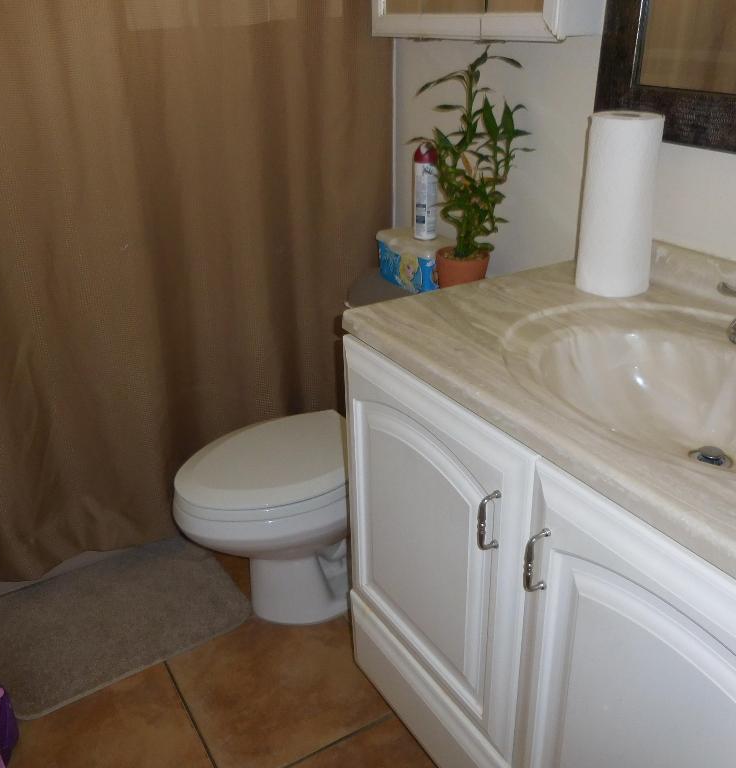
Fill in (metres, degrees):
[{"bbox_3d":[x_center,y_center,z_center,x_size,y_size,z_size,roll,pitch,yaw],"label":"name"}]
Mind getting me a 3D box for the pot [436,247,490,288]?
[{"bbox_3d":[0.206,-0.231,1.606,0.113,0.100,0.113,-1,27,1],"label":"pot"}]

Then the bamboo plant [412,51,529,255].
[{"bbox_3d":[0.208,-0.452,1.482,0.210,0.409,0.210,-1,27,1],"label":"bamboo plant"}]

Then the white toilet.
[{"bbox_3d":[-0.062,0.171,1.704,0.755,0.710,0.460,-17,31,-27],"label":"white toilet"}]

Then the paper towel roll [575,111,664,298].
[{"bbox_3d":[0.414,-0.295,1.217,0.118,0.277,0.118,-2,26,1],"label":"paper towel roll"}]

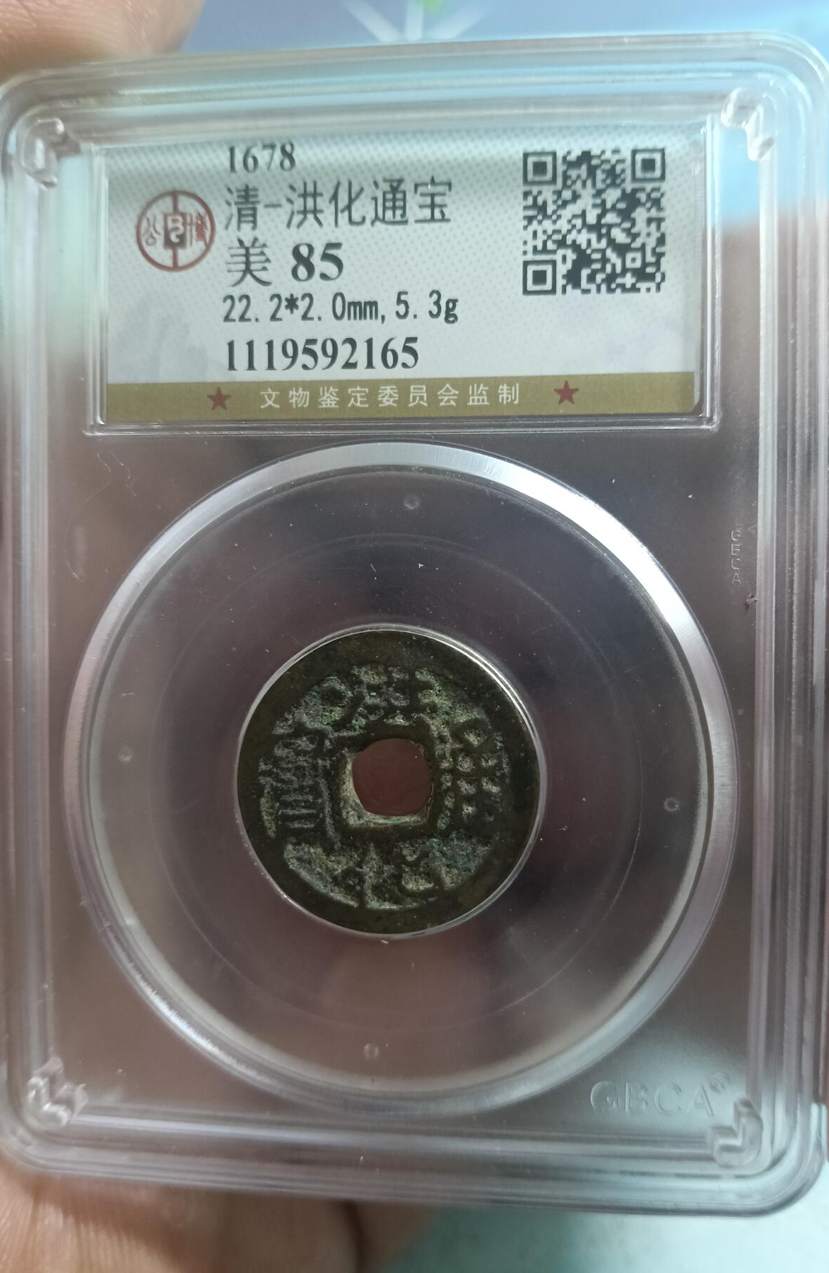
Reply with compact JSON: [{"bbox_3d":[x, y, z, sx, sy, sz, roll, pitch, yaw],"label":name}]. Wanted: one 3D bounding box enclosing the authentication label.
[{"bbox_3d":[-0.001,-0.026,0.071,0.043,0.021,0.001,1,3,5],"label":"authentication label"}]

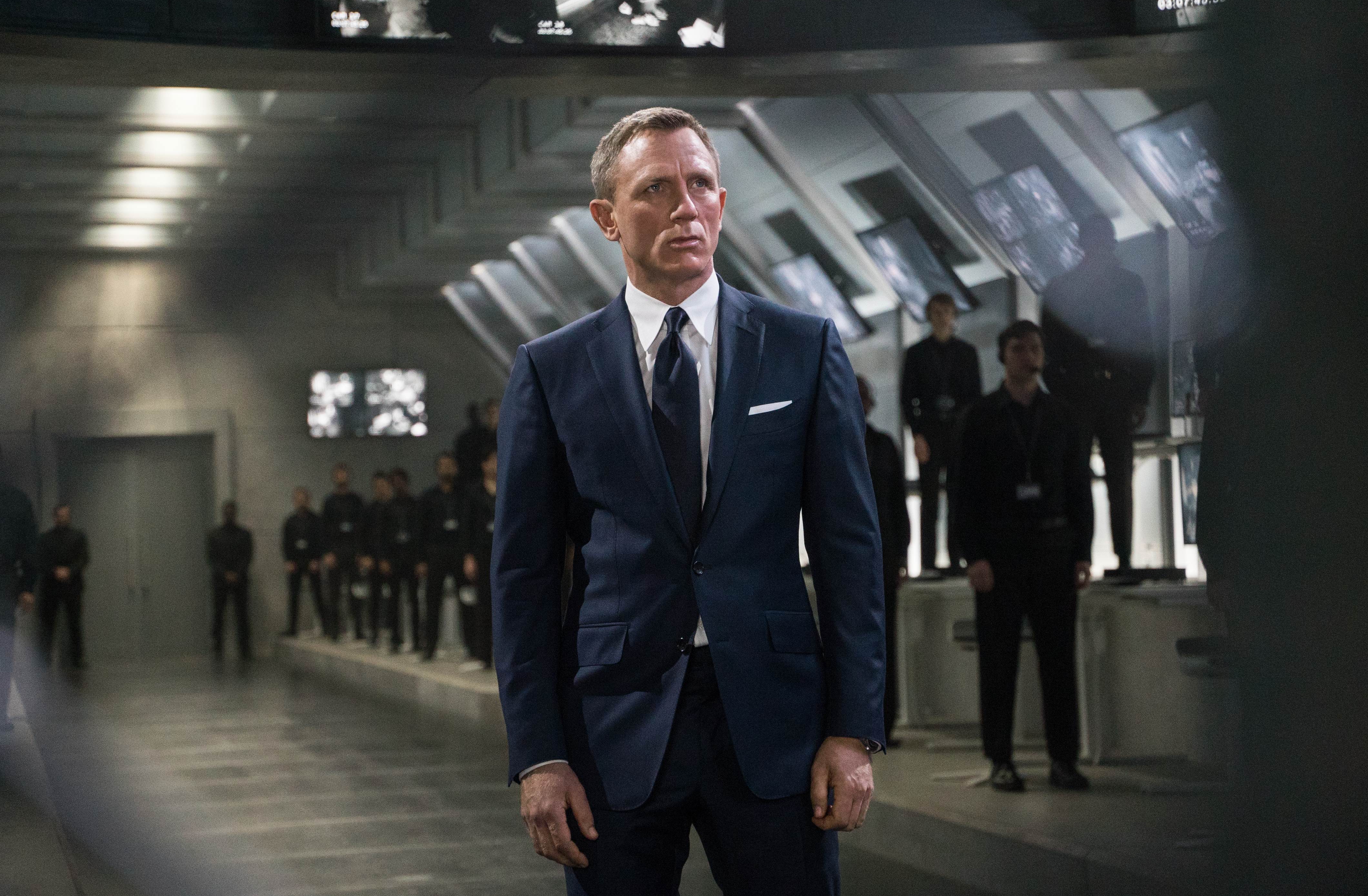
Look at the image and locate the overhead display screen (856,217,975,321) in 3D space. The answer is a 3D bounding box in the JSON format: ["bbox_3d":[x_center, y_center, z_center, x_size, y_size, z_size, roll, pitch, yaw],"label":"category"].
[{"bbox_3d":[1.502,-1.147,20.996,0.080,0.705,1.250,-38,5,-10],"label":"overhead display screen"}]

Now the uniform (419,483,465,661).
[{"bbox_3d":[-2.034,1.061,28.300,0.500,1.510,0.320,0,-2,-11],"label":"uniform"}]

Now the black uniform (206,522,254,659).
[{"bbox_3d":[-4.938,1.547,36.000,0.510,1.490,0.320,0,-2,-8],"label":"black uniform"}]

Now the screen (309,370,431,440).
[{"bbox_3d":[-3.682,-0.519,38.700,1.360,0.770,0.080,0,-2,-8],"label":"screen"}]

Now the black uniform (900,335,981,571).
[{"bbox_3d":[1.585,0.030,20.400,0.510,1.460,0.320,0,-2,0],"label":"black uniform"}]

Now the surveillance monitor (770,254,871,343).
[{"bbox_3d":[0.995,-1.063,23.519,0.080,0.705,1.250,-38,5,-10],"label":"surveillance monitor"}]

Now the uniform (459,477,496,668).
[{"bbox_3d":[-1.589,1.045,27.400,0.540,1.530,0.340,0,-2,-11],"label":"uniform"}]

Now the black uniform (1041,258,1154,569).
[{"bbox_3d":[2.061,-0.171,16.500,0.560,1.540,0.340,0,-2,7],"label":"black uniform"}]

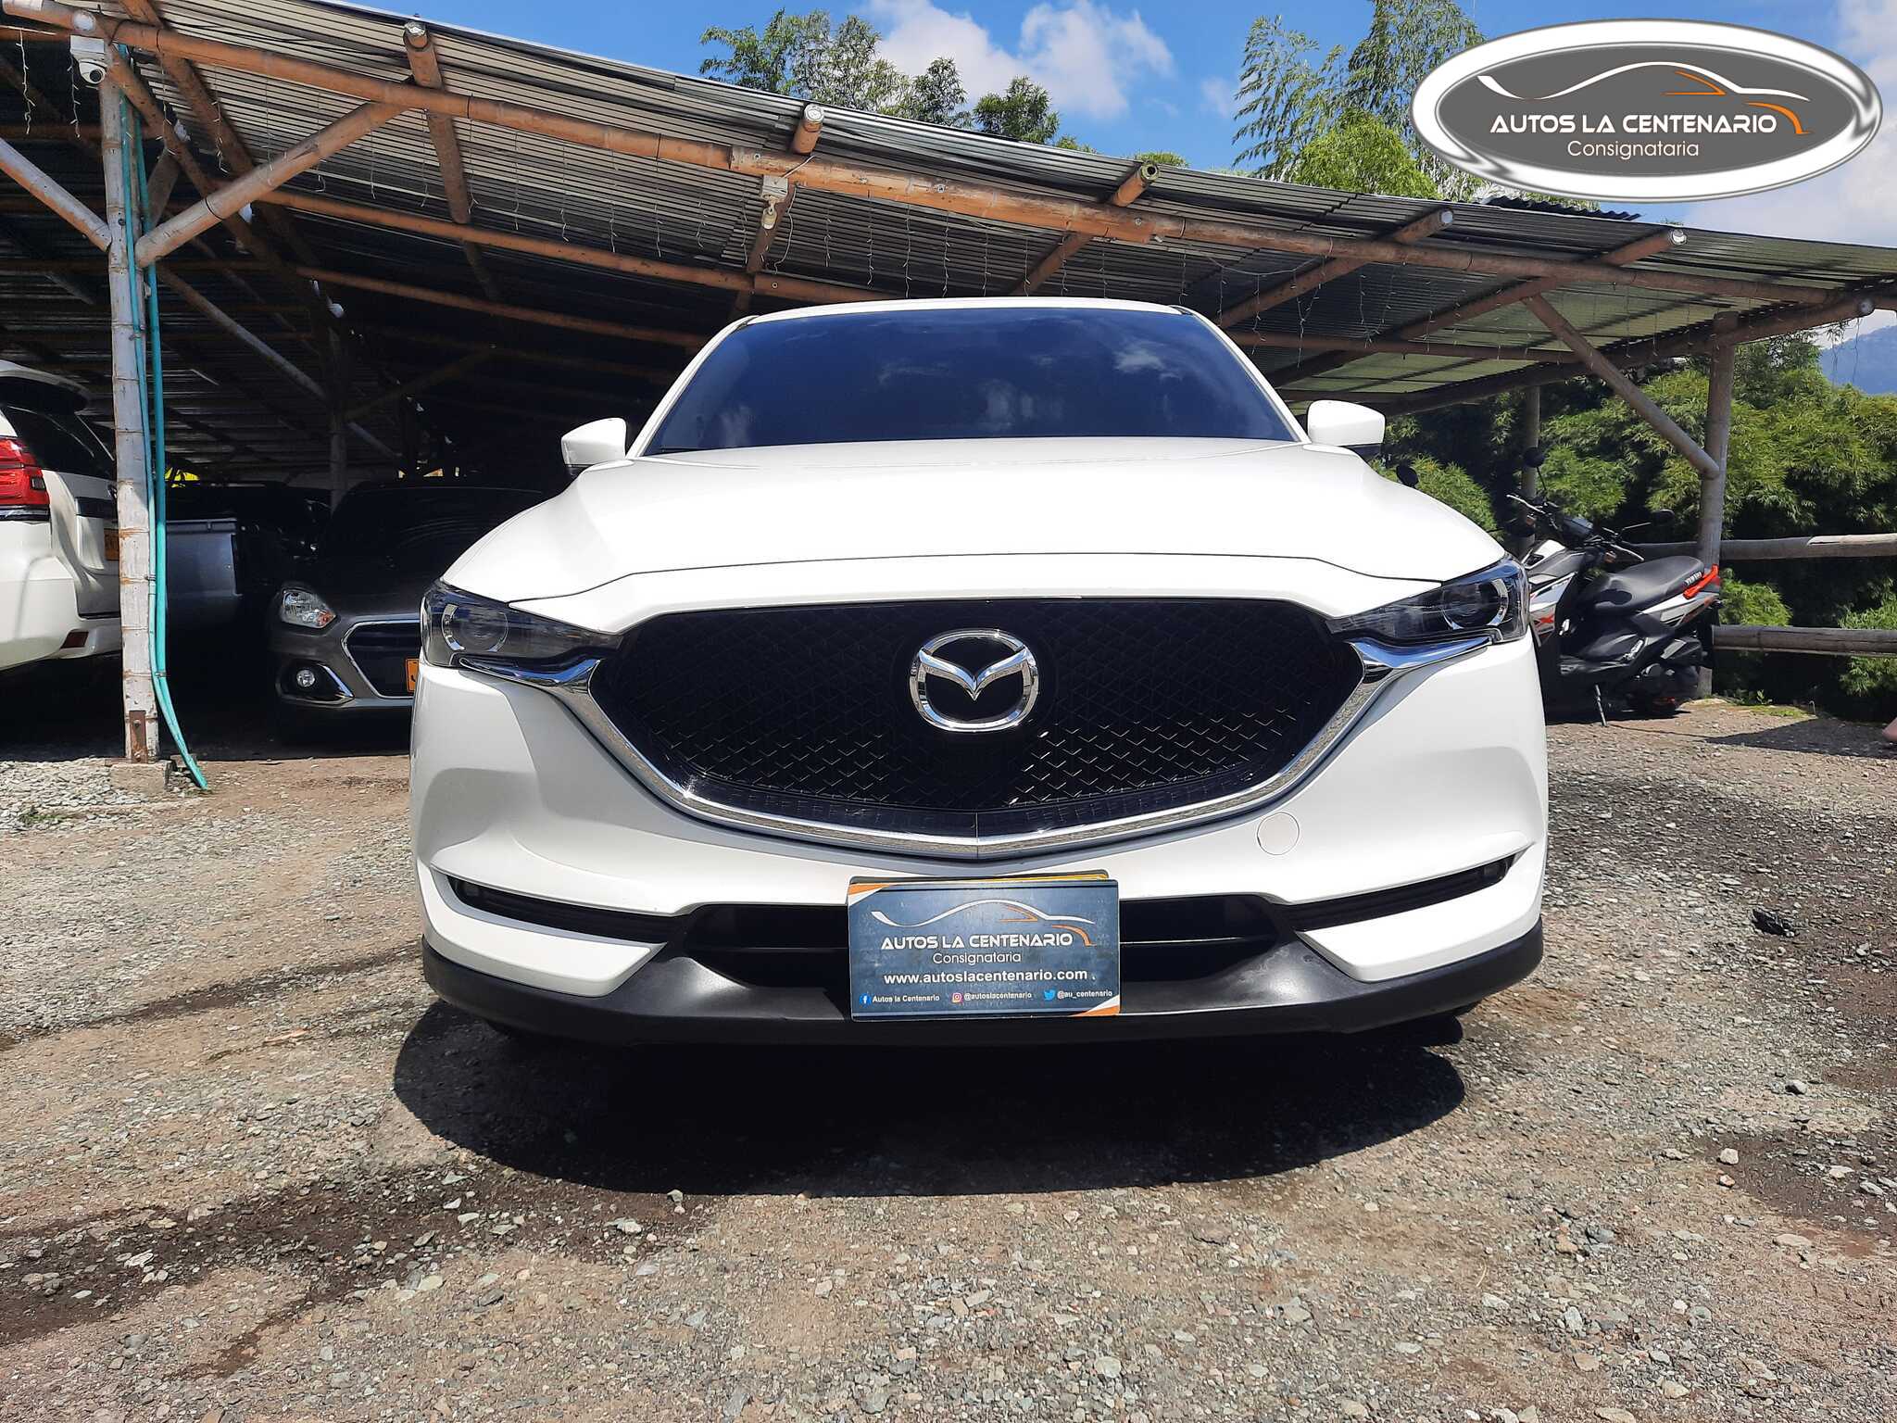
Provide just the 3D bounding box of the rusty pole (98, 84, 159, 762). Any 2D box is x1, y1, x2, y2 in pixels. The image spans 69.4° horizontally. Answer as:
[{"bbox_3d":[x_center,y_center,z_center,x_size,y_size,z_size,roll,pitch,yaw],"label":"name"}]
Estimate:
[{"bbox_3d":[-3.255,-1.113,5.454,0.130,2.680,0.130,2,6,0],"label":"rusty pole"}]

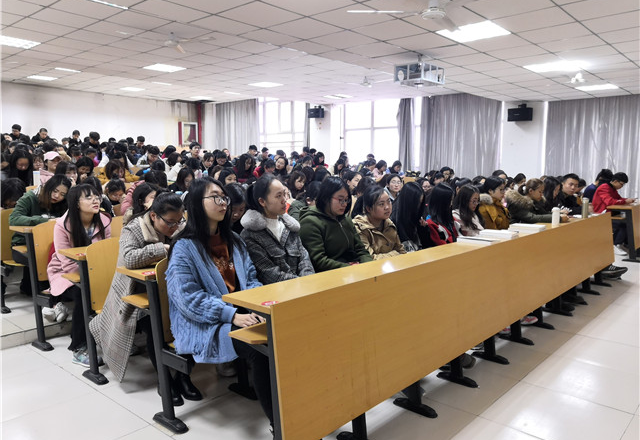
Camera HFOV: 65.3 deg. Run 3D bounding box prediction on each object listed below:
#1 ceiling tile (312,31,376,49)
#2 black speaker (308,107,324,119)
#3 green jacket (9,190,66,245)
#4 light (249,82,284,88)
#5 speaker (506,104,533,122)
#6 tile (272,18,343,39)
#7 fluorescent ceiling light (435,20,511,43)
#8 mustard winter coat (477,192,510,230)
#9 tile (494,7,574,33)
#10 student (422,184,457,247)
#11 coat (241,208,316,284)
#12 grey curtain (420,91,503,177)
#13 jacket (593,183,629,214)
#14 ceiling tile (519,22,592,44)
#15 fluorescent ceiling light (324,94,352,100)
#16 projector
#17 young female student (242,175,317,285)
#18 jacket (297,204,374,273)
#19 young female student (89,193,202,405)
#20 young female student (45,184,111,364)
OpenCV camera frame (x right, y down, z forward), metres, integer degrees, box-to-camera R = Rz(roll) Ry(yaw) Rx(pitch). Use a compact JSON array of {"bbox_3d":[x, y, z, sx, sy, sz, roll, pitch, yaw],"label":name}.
[{"bbox_3d":[0.267,-1.955,5.411,0.600,0.025,0.600,6,8,42],"label":"ceiling tile"},{"bbox_3d":[-0.099,-3.038,14.147,0.440,0.290,0.260,5,8,42],"label":"black speaker"},{"bbox_3d":[-2.176,0.018,3.878,0.460,0.530,0.480,5,8,42],"label":"green jacket"},{"bbox_3d":[-1.124,-2.874,10.581,0.600,0.050,0.600,6,8,42],"label":"light"},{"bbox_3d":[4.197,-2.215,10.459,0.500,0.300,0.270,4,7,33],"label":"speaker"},{"bbox_3d":[-0.136,-1.902,4.973,0.600,0.020,0.600,5,8,42],"label":"tile"},{"bbox_3d":[1.562,-1.920,5.059,0.600,0.050,0.600,6,8,42],"label":"fluorescent ceiling light"},{"bbox_3d":[1.745,0.000,5.027,0.420,0.600,0.470,5,8,42],"label":"mustard winter coat"},{"bbox_3d":[2.008,-1.868,4.662,0.600,0.025,0.600,6,8,42],"label":"tile"},{"bbox_3d":[1.140,0.268,4.401,0.620,1.190,0.440,5,8,37],"label":"student"},{"bbox_3d":[-0.220,0.220,2.865,0.420,0.600,0.470,5,8,42],"label":"coat"},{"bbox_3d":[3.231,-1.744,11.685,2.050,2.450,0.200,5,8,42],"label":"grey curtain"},{"bbox_3d":[4.353,-0.251,7.510,0.520,0.600,0.500,5,8,42],"label":"jacket"},{"bbox_3d":[2.409,-1.915,5.106,0.600,0.025,0.600,6,8,42],"label":"ceiling tile"},{"bbox_3d":[0.471,-3.138,12.716,0.600,0.050,0.600,5,8,42],"label":"fluorescent ceiling light"},{"bbox_3d":[1.233,-1.775,6.142,0.375,0.195,0.535,5,8,42],"label":"projector"},{"bbox_3d":[-0.197,0.382,2.837,0.620,1.290,0.480,6,8,42],"label":"young female student"},{"bbox_3d":[0.103,0.225,3.232,0.500,0.620,0.490,6,8,42],"label":"jacket"},{"bbox_3d":[-1.018,0.428,2.989,0.760,1.180,0.550,5,8,42],"label":"young female student"},{"bbox_3d":[-1.664,0.338,3.620,0.610,1.220,0.450,6,8,42],"label":"young female student"}]

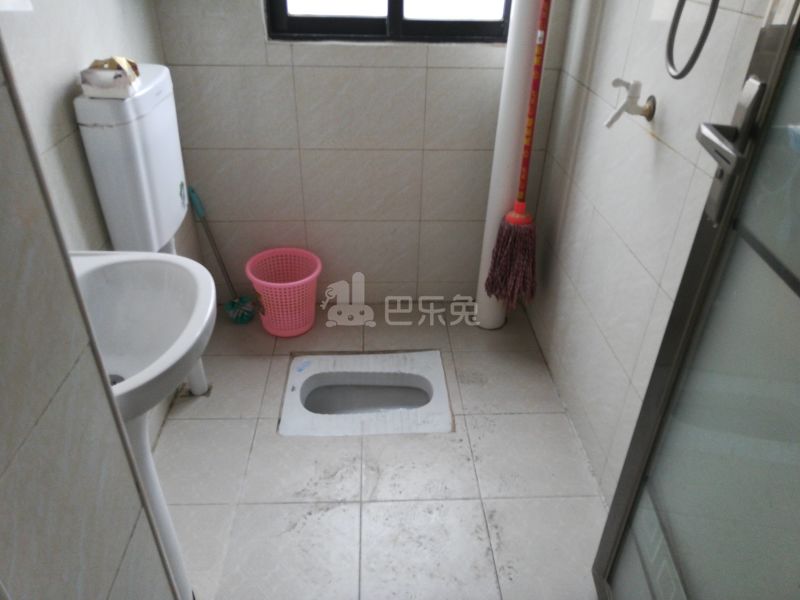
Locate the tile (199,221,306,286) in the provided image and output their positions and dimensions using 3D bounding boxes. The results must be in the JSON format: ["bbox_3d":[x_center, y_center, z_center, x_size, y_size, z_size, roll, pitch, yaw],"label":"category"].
[{"bbox_3d":[-0.528,-0.163,2.115,0.400,0.250,0.010,0,32,-3],"label":"tile"}]

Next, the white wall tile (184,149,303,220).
[{"bbox_3d":[-0.517,-0.384,1.992,0.387,0.250,0.010,0,31,-3],"label":"white wall tile"}]

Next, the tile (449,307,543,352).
[{"bbox_3d":[0.324,0.104,2.159,0.304,0.010,0.297,0,32,-3],"label":"tile"}]

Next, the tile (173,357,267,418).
[{"bbox_3d":[-0.538,0.260,1.837,0.257,0.010,0.306,0,31,-3],"label":"tile"}]

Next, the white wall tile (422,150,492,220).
[{"bbox_3d":[0.274,-0.386,2.030,0.399,0.250,0.010,0,31,-3],"label":"white wall tile"}]

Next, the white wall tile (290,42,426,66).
[{"bbox_3d":[-0.115,-0.735,1.800,0.399,0.067,0.010,0,31,-3],"label":"white wall tile"}]

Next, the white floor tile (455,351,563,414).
[{"bbox_3d":[0.336,0.258,1.883,0.300,0.010,0.300,0,32,-3],"label":"white floor tile"}]

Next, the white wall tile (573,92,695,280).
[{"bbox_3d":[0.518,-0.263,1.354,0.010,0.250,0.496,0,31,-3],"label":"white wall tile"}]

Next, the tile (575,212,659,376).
[{"bbox_3d":[0.521,-0.023,1.453,0.010,0.251,0.400,-1,32,-3],"label":"tile"}]

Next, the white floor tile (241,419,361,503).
[{"bbox_3d":[-0.251,0.422,1.603,0.300,0.010,0.300,0,32,-3],"label":"white floor tile"}]

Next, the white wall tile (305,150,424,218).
[{"bbox_3d":[-0.124,-0.378,2.000,0.400,0.250,0.010,0,32,-3],"label":"white wall tile"}]

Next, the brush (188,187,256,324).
[{"bbox_3d":[-0.616,-0.142,2.038,0.105,0.480,0.105,-16,18,7],"label":"brush"}]

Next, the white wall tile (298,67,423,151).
[{"bbox_3d":[-0.119,-0.599,1.882,0.399,0.250,0.010,0,31,-3],"label":"white wall tile"}]

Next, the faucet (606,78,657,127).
[{"bbox_3d":[0.466,-0.397,1.221,0.090,0.095,0.050,0,32,-3],"label":"faucet"}]

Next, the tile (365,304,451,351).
[{"bbox_3d":[0.021,0.105,2.144,0.299,0.010,0.297,0,32,-3],"label":"tile"}]

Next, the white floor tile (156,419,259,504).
[{"bbox_3d":[-0.525,0.418,1.575,0.257,0.010,0.306,0,31,-3],"label":"white floor tile"}]

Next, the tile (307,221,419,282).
[{"bbox_3d":[-0.129,-0.168,2.142,0.399,0.249,0.010,0,32,-3],"label":"tile"}]

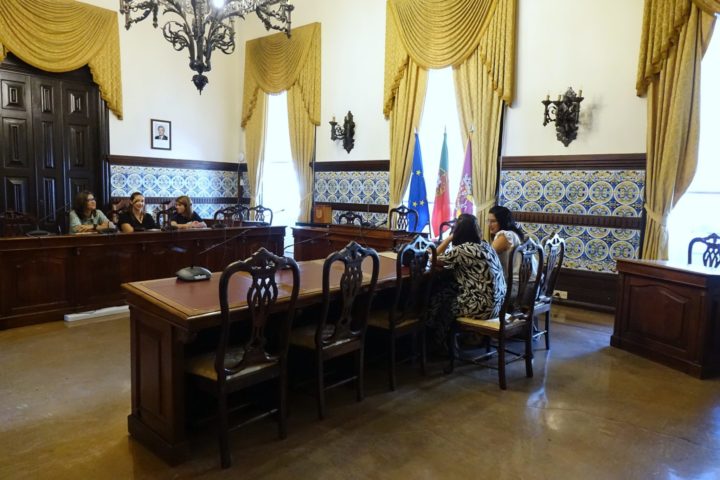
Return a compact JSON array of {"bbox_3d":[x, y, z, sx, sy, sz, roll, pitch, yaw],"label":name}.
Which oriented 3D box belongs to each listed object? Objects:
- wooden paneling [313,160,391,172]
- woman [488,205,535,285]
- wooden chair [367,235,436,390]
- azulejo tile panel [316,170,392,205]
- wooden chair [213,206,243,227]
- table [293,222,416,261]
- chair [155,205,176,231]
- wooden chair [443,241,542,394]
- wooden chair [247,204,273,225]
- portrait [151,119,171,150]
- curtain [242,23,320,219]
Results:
[{"bbox_3d":[-0.207,-1.284,8.361,1.820,0.185,0.080,7,8,40],"label":"wooden paneling"},{"bbox_3d":[1.309,0.337,4.369,0.740,1.280,0.500,6,8,38],"label":"woman"},{"bbox_3d":[0.231,0.496,3.650,0.550,1.085,0.510,7,8,42],"label":"wooden chair"},{"bbox_3d":[-0.181,-0.916,8.402,1.770,0.556,0.040,7,8,40],"label":"azulejo tile panel"},{"bbox_3d":[-1.841,0.066,7.179,0.580,1.080,0.540,7,8,42],"label":"wooden chair"},{"bbox_3d":[-0.041,0.309,6.431,1.650,0.840,0.800,7,8,41],"label":"table"},{"bbox_3d":[-2.418,0.120,6.530,0.580,1.080,0.540,7,8,42],"label":"chair"},{"bbox_3d":[1.057,0.512,3.704,0.510,1.085,0.550,-4,8,-44],"label":"wooden chair"},{"bbox_3d":[-1.508,-0.013,8.077,0.550,1.085,0.510,7,8,40],"label":"wooden chair"},{"bbox_3d":[-3.666,-1.945,8.887,0.030,0.535,0.380,7,8,40],"label":"portrait"},{"bbox_3d":[-1.609,-1.778,9.418,2.120,4.310,0.250,7,8,40],"label":"curtain"}]

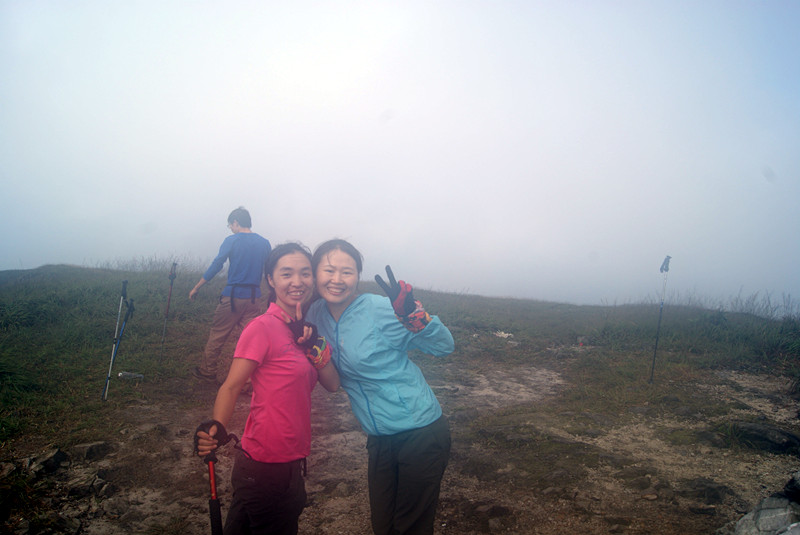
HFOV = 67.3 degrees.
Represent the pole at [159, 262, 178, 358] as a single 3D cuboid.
[{"bbox_3d":[-2.371,0.451,6.150,0.080,1.030,0.080,9,4,17],"label":"pole"}]

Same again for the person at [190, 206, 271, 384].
[{"bbox_3d":[-1.534,0.272,5.450,0.660,1.660,0.620,0,5,-32],"label":"person"}]

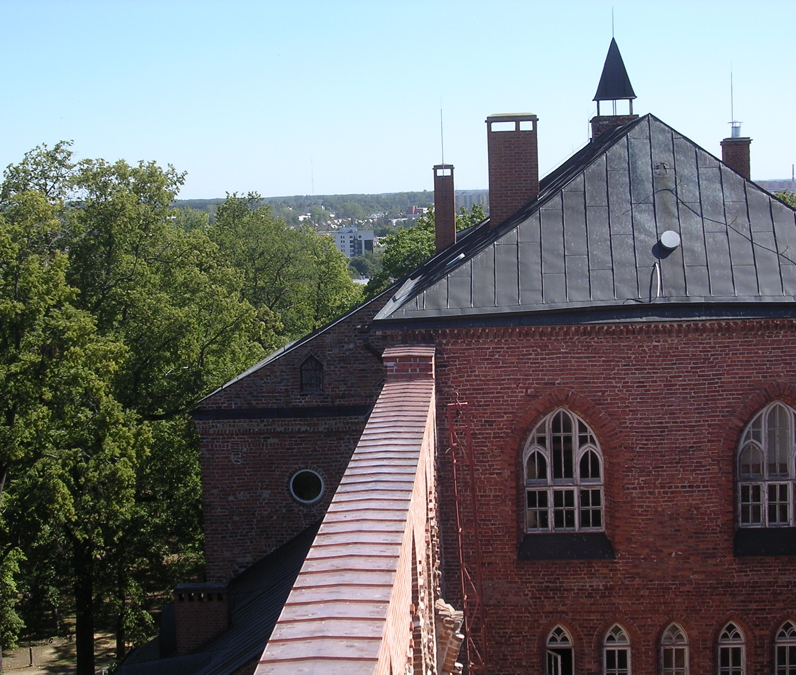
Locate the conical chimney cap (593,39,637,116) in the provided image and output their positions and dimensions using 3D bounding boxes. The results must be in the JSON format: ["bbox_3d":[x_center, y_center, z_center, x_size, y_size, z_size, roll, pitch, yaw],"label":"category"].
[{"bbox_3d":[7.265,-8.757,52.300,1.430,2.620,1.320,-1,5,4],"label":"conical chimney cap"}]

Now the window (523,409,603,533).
[{"bbox_3d":[3.726,3.011,35.121,1.817,2.826,0.220,-2,5,2],"label":"window"}]

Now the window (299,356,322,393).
[{"bbox_3d":[-2.604,1.094,46.423,0.716,1.212,0.200,-2,5,2],"label":"window"}]

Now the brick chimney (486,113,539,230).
[{"bbox_3d":[2.784,-4.032,37.915,1.240,2.793,0.750,-2,5,2],"label":"brick chimney"}]

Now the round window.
[{"bbox_3d":[-2.719,4.457,46.741,1.036,1.077,0.200,-2,5,2],"label":"round window"}]

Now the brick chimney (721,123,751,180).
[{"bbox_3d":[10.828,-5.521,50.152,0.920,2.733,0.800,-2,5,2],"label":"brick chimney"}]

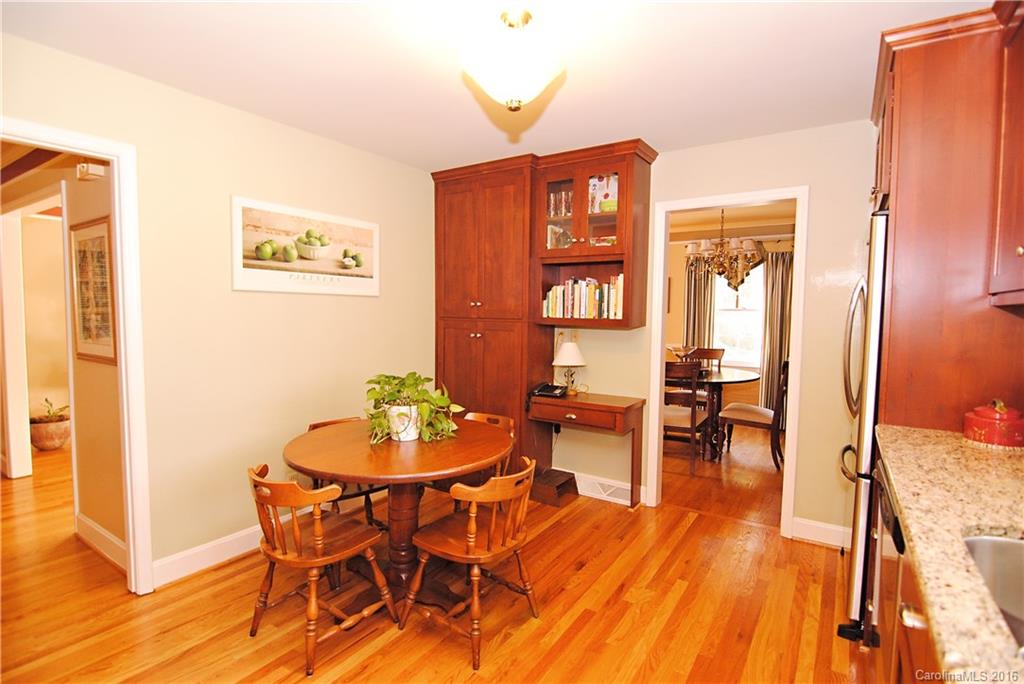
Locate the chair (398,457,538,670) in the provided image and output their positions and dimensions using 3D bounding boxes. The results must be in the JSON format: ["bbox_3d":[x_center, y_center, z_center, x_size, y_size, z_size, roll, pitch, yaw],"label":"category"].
[{"bbox_3d":[-0.145,0.856,1.972,0.500,0.750,0.520,3,4,36],"label":"chair"}]

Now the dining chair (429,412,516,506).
[{"bbox_3d":[-0.259,0.818,2.562,0.520,0.750,0.500,3,4,36],"label":"dining chair"}]

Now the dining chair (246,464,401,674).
[{"bbox_3d":[-0.818,0.854,1.924,0.520,0.750,0.500,3,4,36],"label":"dining chair"}]

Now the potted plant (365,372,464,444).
[{"bbox_3d":[-0.469,0.302,2.214,0.440,0.330,0.390,0,4,0],"label":"potted plant"}]

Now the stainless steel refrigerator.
[{"bbox_3d":[1.932,0.366,2.019,0.740,1.750,0.830,3,4,36],"label":"stainless steel refrigerator"}]

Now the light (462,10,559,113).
[{"bbox_3d":[0.002,-1.009,1.629,0.370,0.360,0.370,0,4,0],"label":"light"}]

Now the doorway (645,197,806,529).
[{"bbox_3d":[1.361,0.121,2.974,0.900,2.110,0.140,3,4,36],"label":"doorway"}]

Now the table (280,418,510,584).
[{"bbox_3d":[-0.533,0.839,2.245,1.050,0.745,1.050,3,4,36],"label":"table"}]

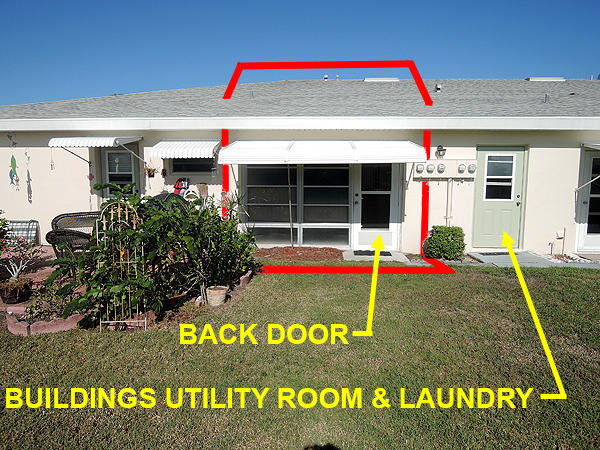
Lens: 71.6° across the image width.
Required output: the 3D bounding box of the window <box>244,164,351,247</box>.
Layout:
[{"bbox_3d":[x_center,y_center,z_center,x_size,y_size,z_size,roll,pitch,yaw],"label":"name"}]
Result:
[{"bbox_3d":[-0.061,-0.460,8.908,2.337,1.843,0.100,0,7,3],"label":"window"}]

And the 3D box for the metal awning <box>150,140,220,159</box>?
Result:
[{"bbox_3d":[-2.337,-1.557,8.564,1.292,0.384,0.550,0,7,3],"label":"metal awning"}]

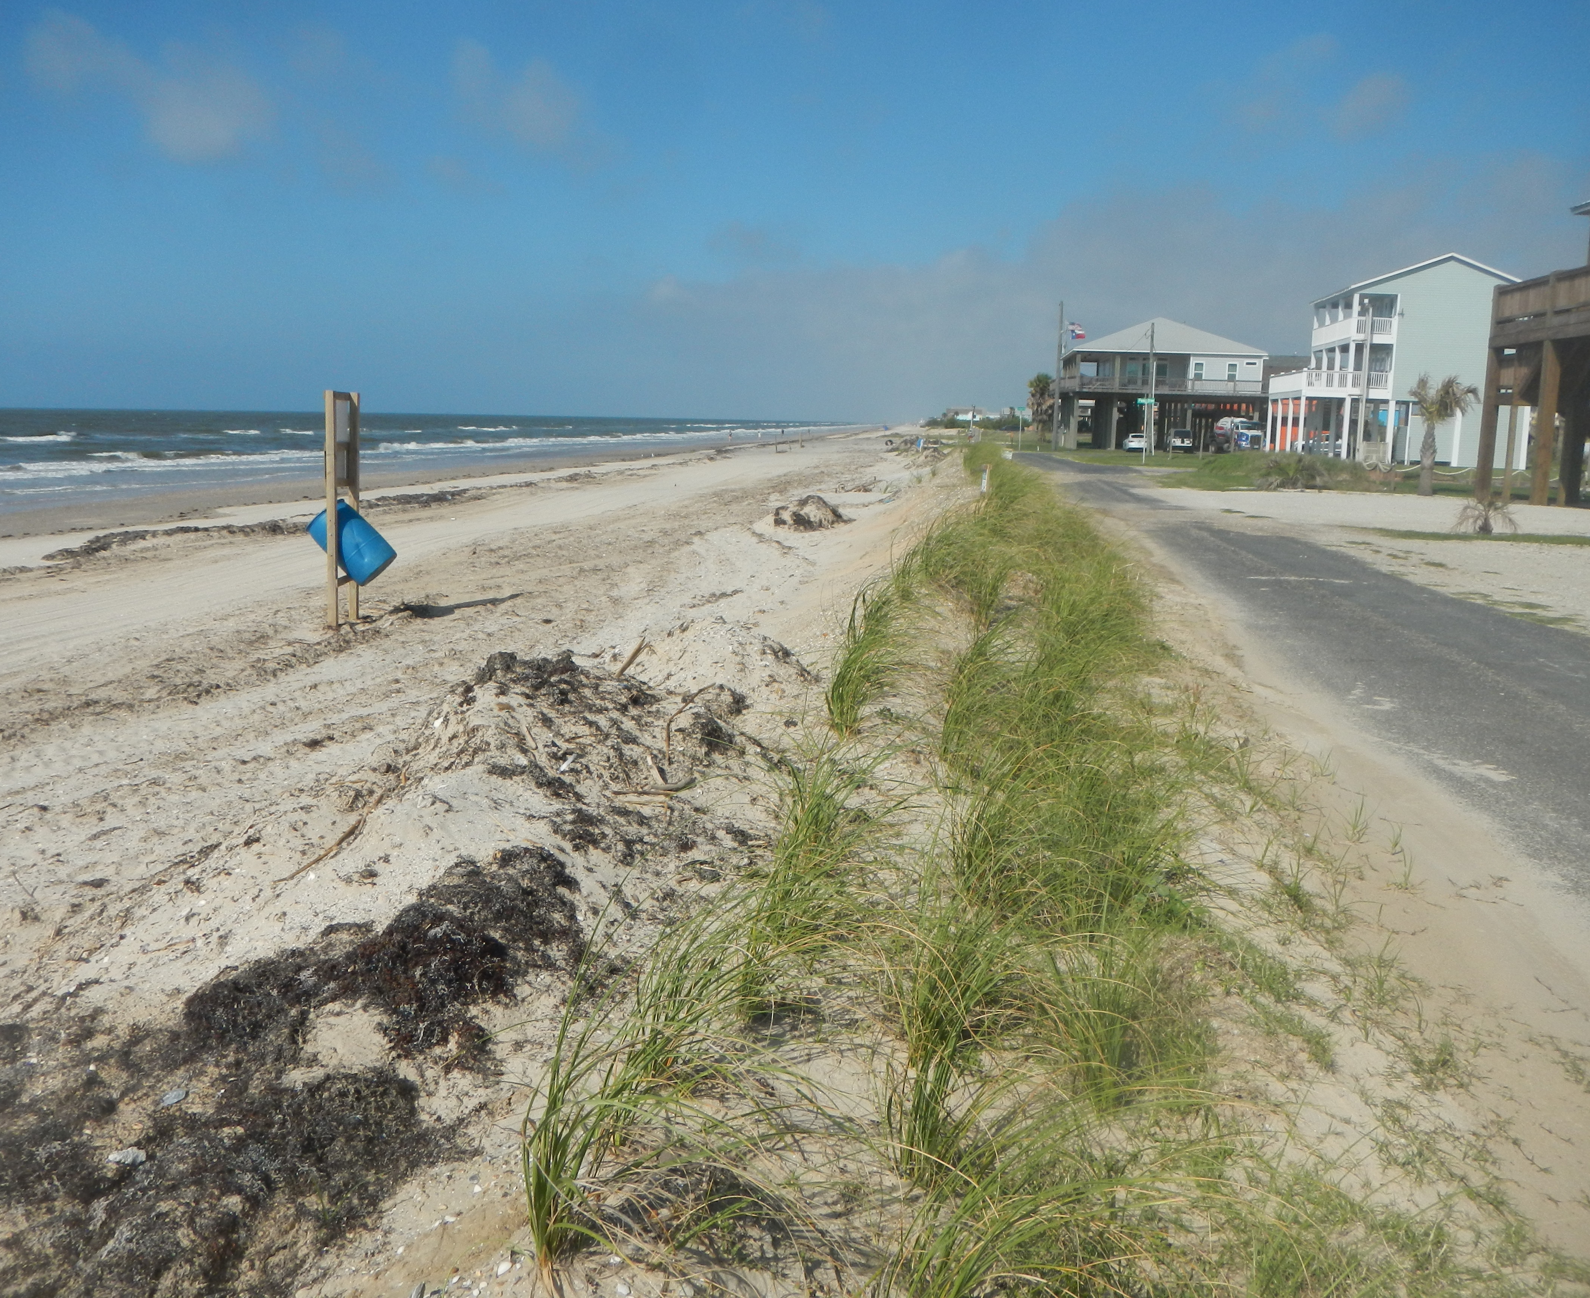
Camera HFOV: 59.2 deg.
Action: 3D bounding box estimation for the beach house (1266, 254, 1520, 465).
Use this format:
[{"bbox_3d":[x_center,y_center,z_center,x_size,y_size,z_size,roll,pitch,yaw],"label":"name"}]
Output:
[{"bbox_3d":[34.086,-16.165,78.515,12.300,11.200,10.300,3,9,9],"label":"beach house"}]

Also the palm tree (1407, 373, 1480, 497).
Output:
[{"bbox_3d":[16.672,-5.511,36.000,1.850,3.150,1.850,3,9,10],"label":"palm tree"}]

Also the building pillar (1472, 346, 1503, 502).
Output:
[{"bbox_3d":[16.209,-5.266,32.710,0.300,3.600,0.300,2,9,7],"label":"building pillar"}]

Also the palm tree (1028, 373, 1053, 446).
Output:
[{"bbox_3d":[21.972,-21.308,125.000,2.400,6.400,2.400,2,9,5],"label":"palm tree"}]

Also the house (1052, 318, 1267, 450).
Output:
[{"bbox_3d":[29.131,-21.314,112.751,14.800,10.400,13.000,2,9,5],"label":"house"}]

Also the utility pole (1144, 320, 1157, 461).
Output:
[{"bbox_3d":[23.097,-16.831,91.000,0.300,8.900,0.300,2,9,7],"label":"utility pole"}]

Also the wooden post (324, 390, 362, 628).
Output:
[{"bbox_3d":[-5.259,-1.613,16.111,0.150,2.670,0.750,2,9,4],"label":"wooden post"}]

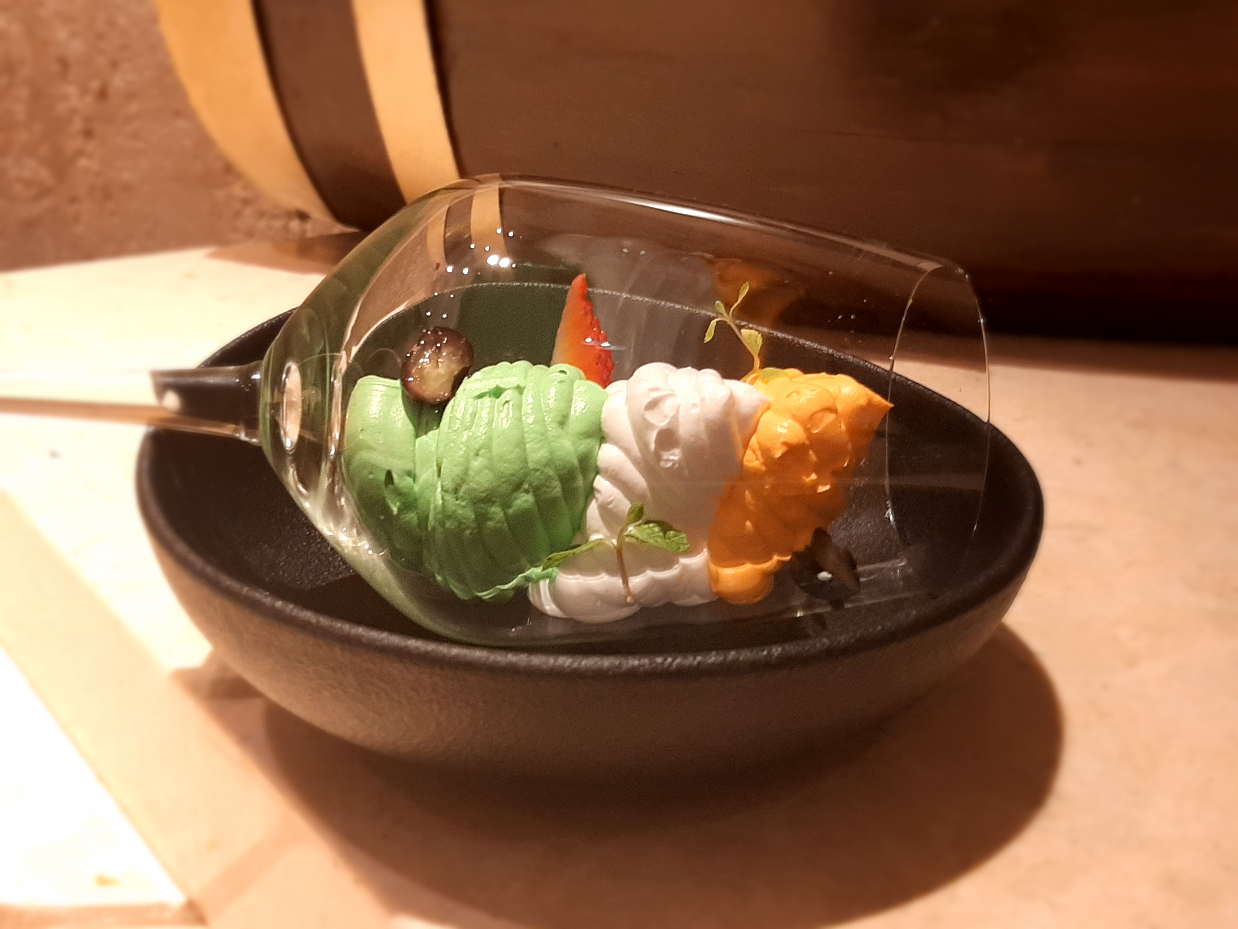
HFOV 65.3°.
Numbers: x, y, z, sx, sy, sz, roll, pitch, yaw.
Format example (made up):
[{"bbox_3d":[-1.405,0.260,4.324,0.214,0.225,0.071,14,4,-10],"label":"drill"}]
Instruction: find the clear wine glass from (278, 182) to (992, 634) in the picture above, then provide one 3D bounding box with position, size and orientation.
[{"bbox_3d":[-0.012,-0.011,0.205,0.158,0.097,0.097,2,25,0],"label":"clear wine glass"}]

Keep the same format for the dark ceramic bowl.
[{"bbox_3d":[-0.007,0.014,0.224,0.186,0.055,0.186,5,25,0],"label":"dark ceramic bowl"}]

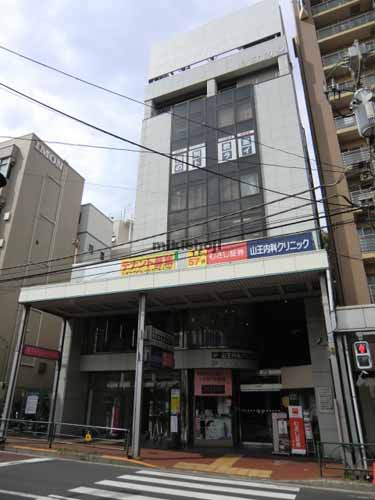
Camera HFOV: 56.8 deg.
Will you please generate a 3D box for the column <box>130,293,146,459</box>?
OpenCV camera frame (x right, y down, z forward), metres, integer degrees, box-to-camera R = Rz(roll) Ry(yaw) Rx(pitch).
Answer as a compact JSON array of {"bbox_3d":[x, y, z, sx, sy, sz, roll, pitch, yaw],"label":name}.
[{"bbox_3d":[-1.895,4.719,13.811,0.220,6.135,0.220,-8,-24,21],"label":"column"}]

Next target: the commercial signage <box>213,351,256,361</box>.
[{"bbox_3d":[2.052,4.717,15.473,1.980,0.330,0.100,-8,-24,21],"label":"commercial signage"}]

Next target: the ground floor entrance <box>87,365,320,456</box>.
[{"bbox_3d":[0.143,7.071,15.797,10.575,3.300,1.300,-8,-24,21],"label":"ground floor entrance"}]

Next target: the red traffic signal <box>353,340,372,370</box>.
[{"bbox_3d":[5.283,3.185,10.456,0.390,0.780,0.220,-8,-24,21],"label":"red traffic signal"}]

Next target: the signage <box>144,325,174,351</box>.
[{"bbox_3d":[-1.246,4.035,15.642,0.370,0.750,2.250,-8,-24,21],"label":"signage"}]

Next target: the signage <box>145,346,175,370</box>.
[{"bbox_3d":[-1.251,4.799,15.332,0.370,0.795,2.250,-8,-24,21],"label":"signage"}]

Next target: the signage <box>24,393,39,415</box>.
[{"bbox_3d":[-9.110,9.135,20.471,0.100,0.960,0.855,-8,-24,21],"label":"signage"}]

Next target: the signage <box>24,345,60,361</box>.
[{"bbox_3d":[-9.035,6.520,21.684,0.200,0.630,3.150,-8,-24,21],"label":"signage"}]

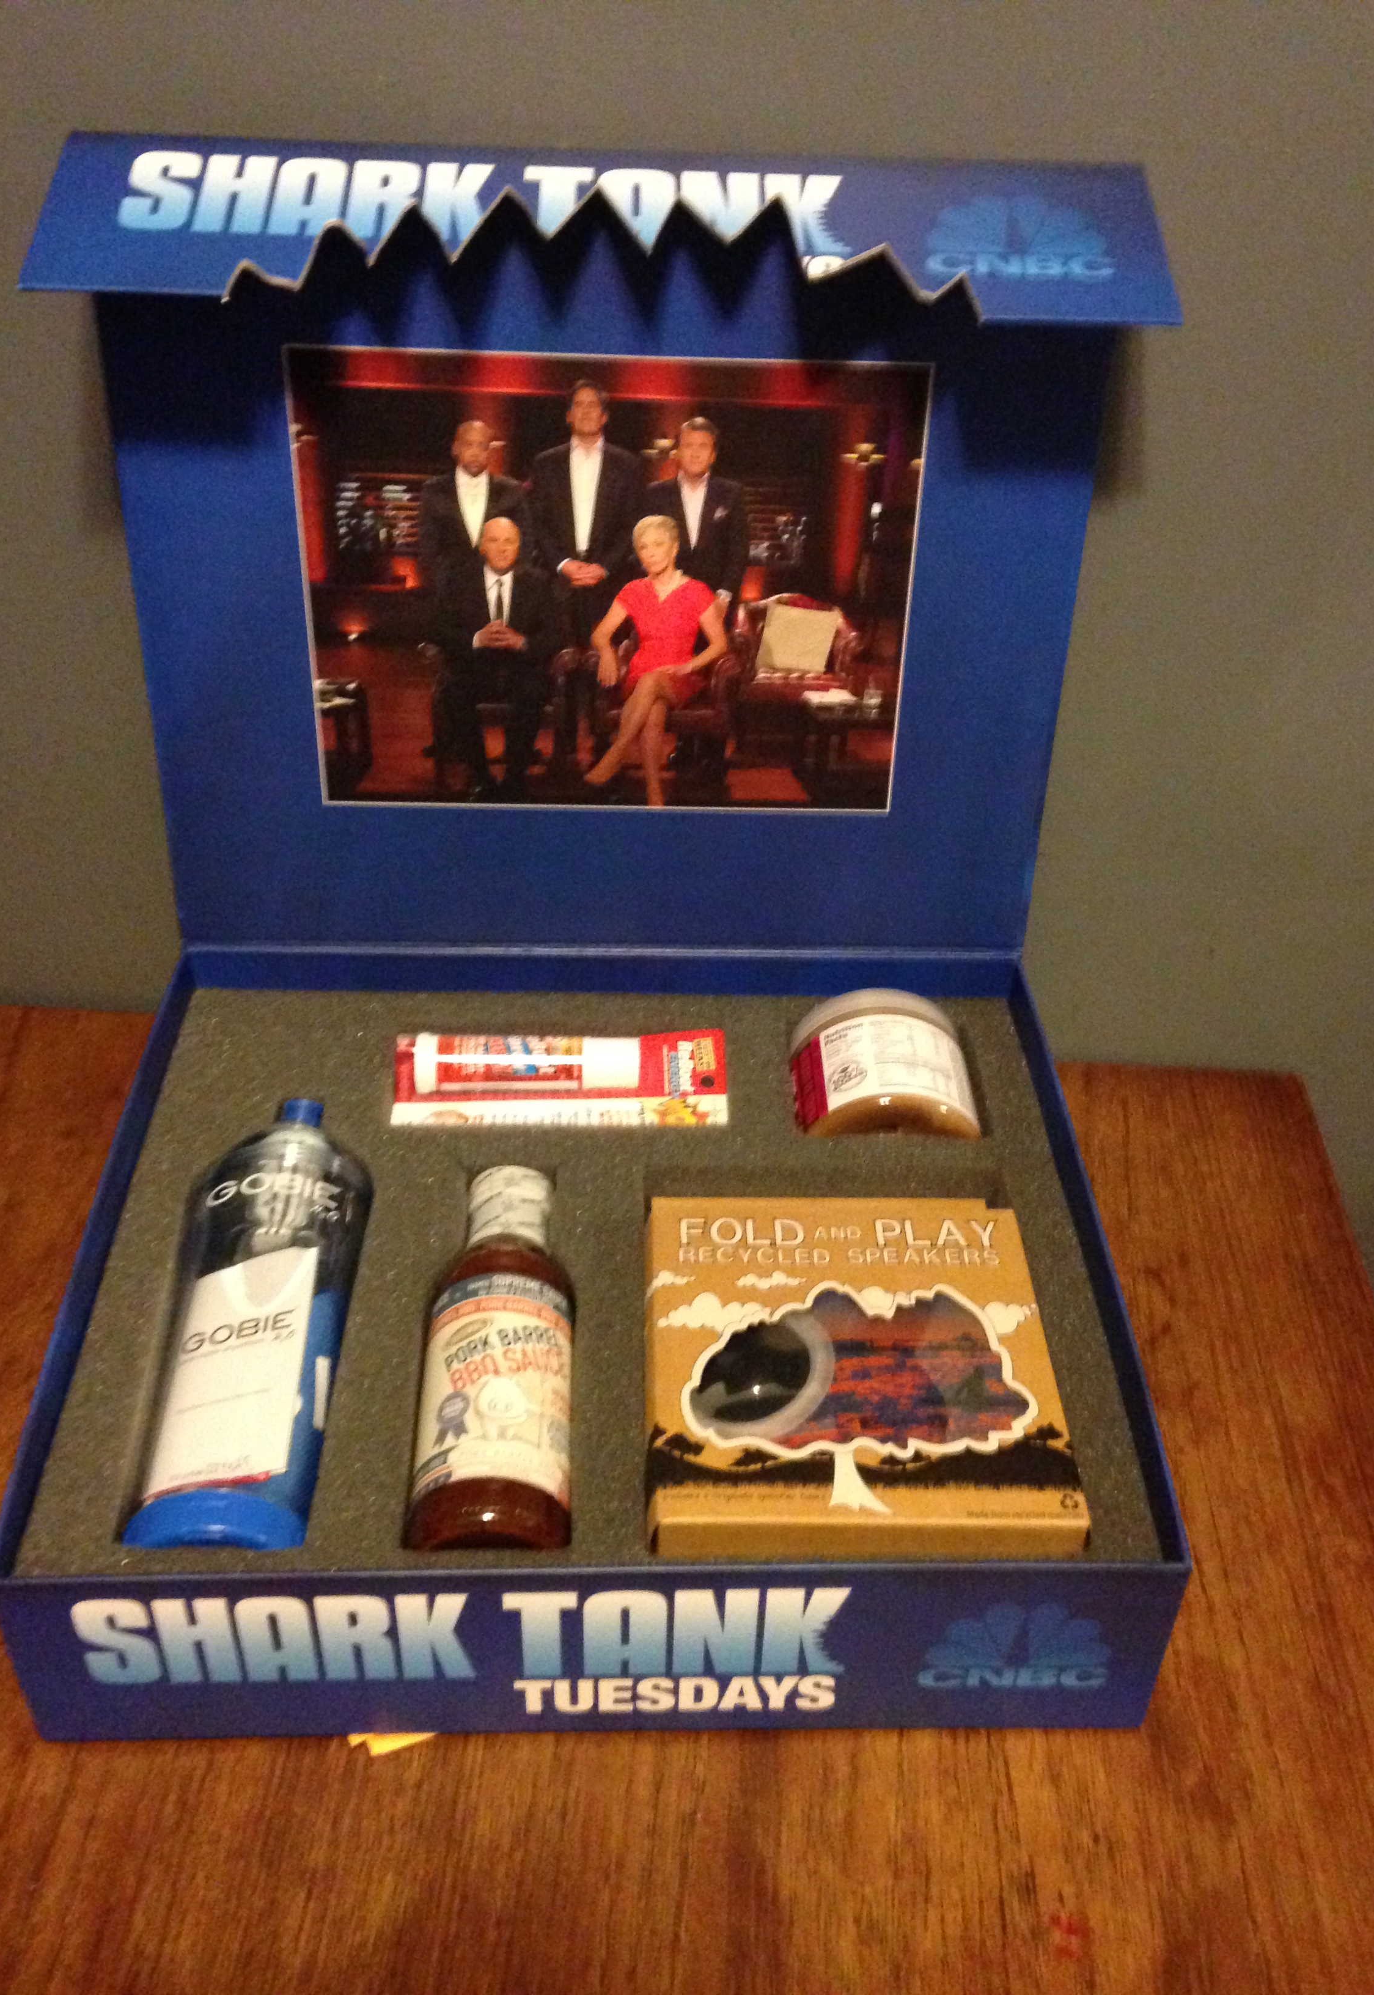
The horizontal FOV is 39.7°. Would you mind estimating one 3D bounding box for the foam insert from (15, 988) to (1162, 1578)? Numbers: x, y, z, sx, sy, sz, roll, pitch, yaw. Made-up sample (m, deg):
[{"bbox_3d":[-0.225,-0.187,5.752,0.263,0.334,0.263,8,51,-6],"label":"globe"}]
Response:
[{"bbox_3d":[-0.037,0.137,0.844,0.410,0.078,0.352,0,38,-2],"label":"foam insert"}]

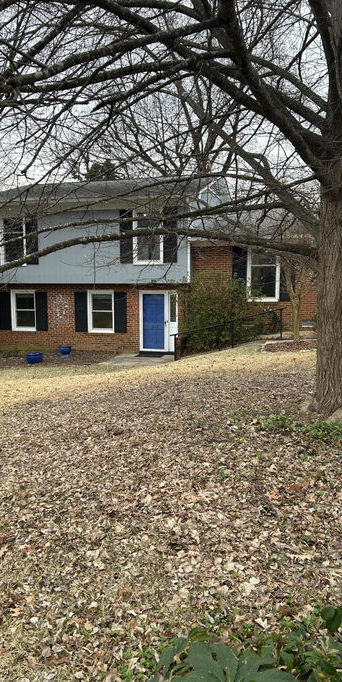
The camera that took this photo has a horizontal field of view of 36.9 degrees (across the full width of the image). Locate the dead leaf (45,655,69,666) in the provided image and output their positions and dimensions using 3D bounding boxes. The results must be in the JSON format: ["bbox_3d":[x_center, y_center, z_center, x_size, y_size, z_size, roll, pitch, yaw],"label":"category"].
[{"bbox_3d":[-0.463,1.296,2.089,0.100,0.020,0.040,-3,7,-27],"label":"dead leaf"}]

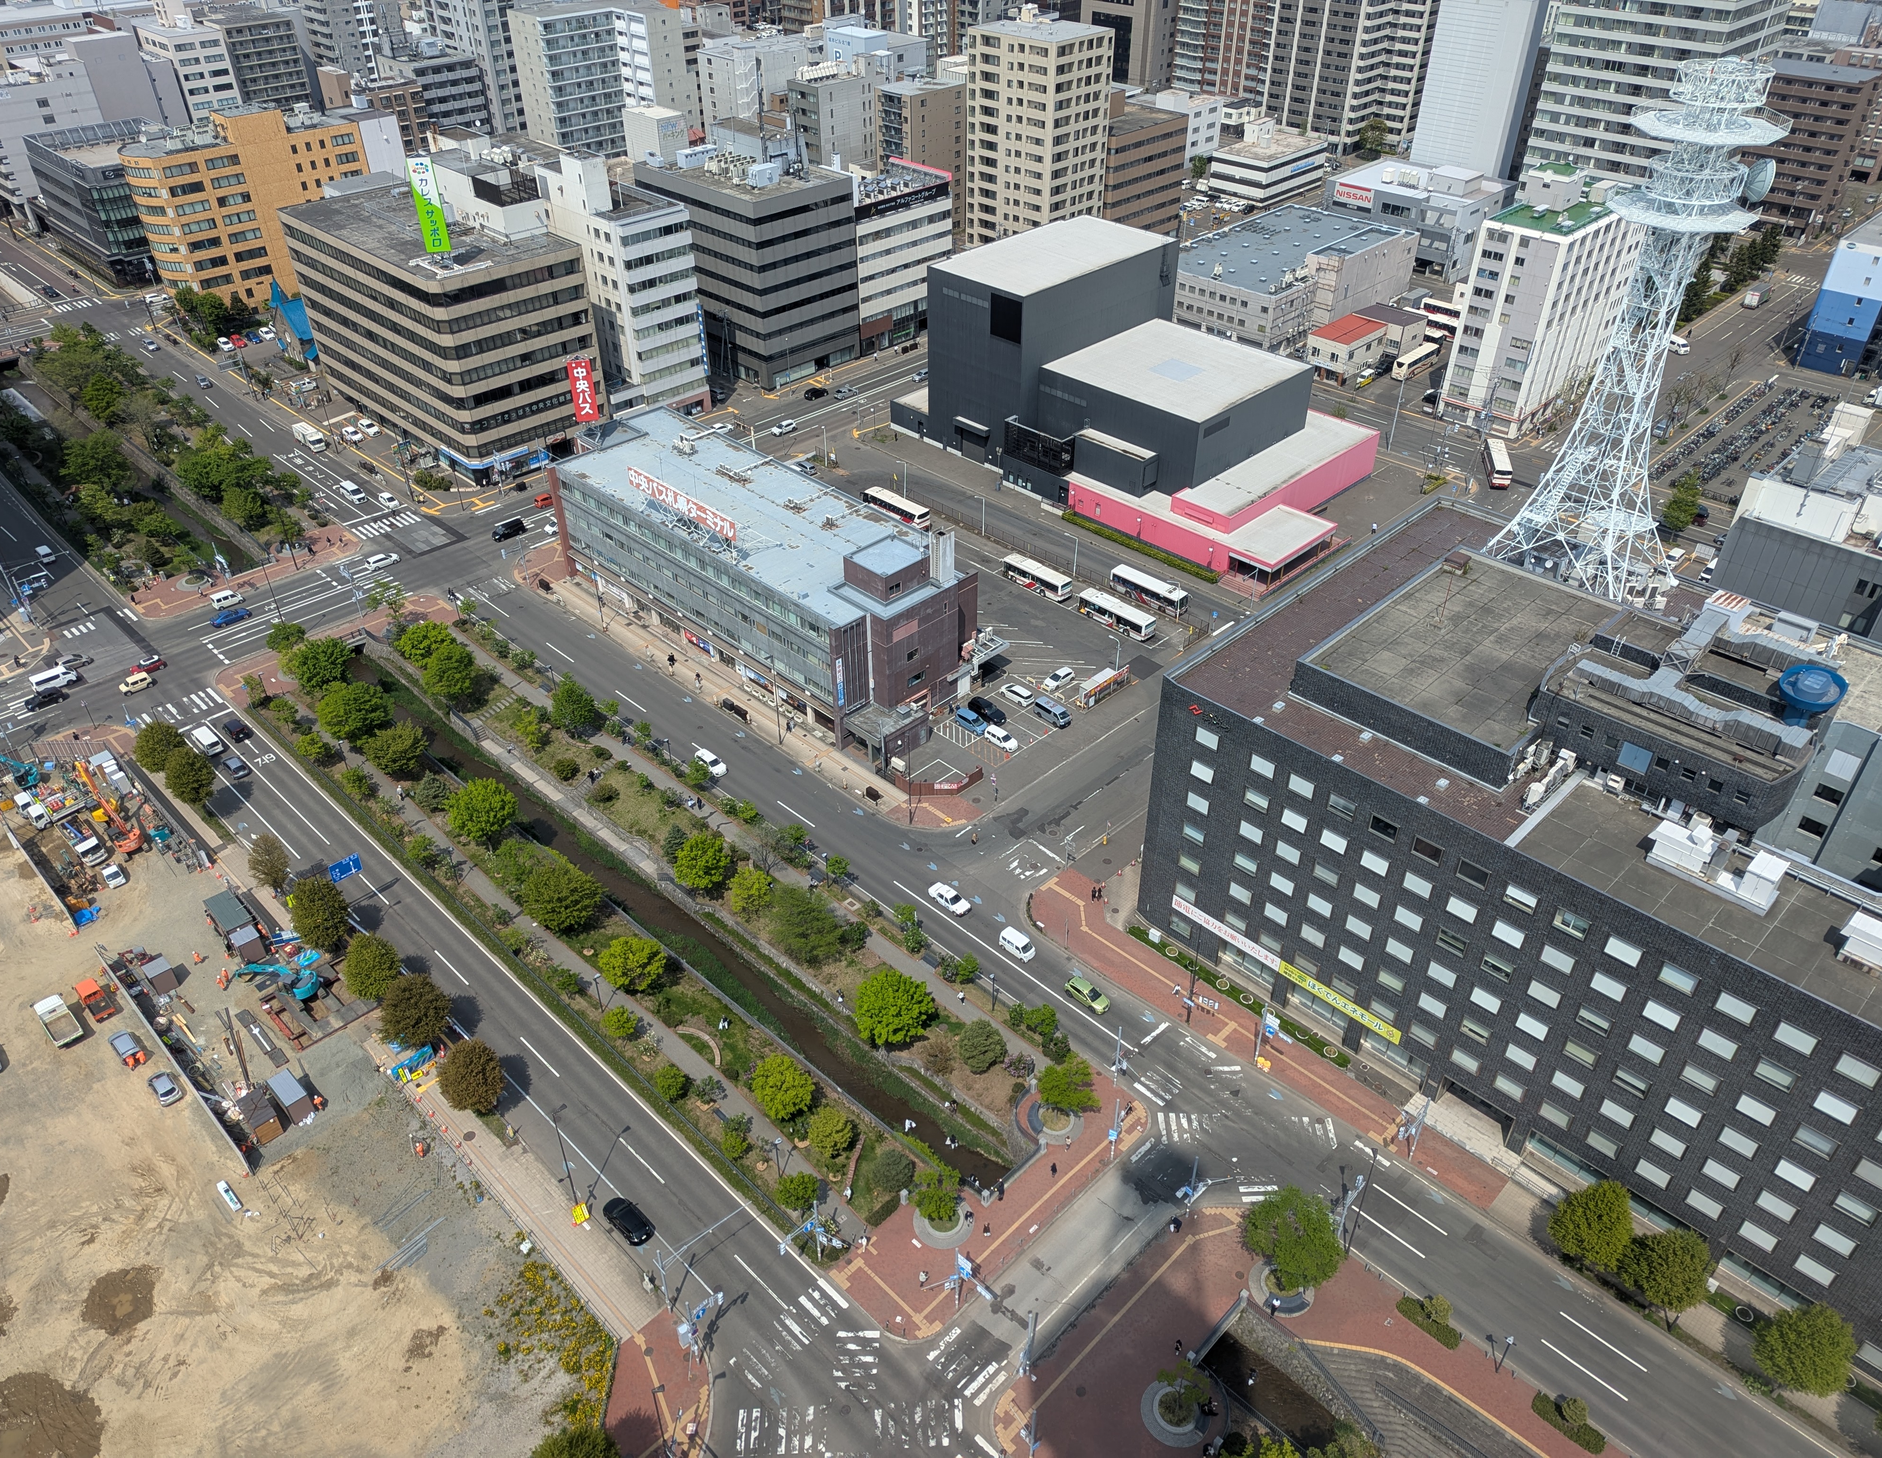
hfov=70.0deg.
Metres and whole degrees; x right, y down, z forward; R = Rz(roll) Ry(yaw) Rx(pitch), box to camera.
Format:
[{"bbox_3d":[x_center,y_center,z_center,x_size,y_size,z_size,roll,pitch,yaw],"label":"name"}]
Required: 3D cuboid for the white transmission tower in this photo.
[{"bbox_3d":[58.889,-31.594,113.556,14.200,44.500,14.200,-31,46,-34],"label":"white transmission tower"}]

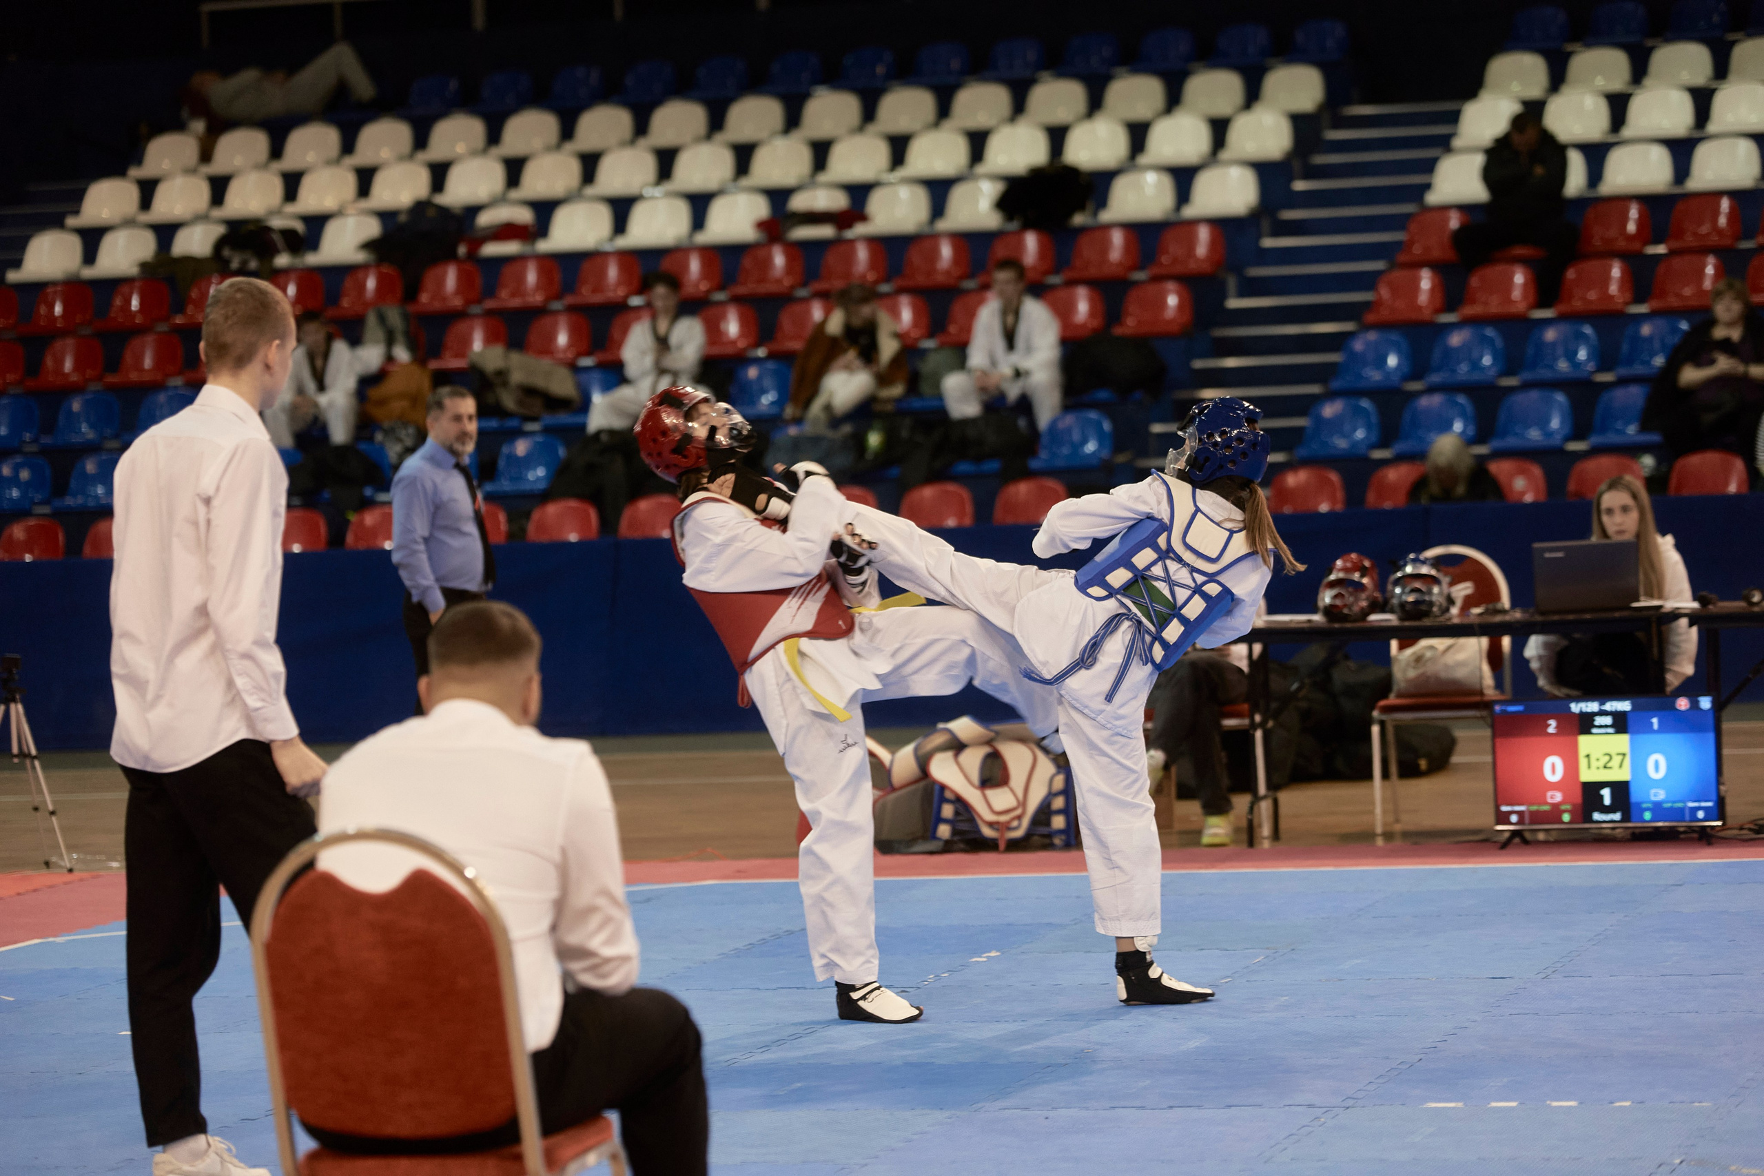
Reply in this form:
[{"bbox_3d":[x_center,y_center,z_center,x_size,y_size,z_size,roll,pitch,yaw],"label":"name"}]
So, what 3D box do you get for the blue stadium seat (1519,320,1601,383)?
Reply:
[{"bbox_3d":[3.623,-1.255,31.439,0.390,0.320,0.372,-2,2,16],"label":"blue stadium seat"}]

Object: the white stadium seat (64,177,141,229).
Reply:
[{"bbox_3d":[-5.059,-2.491,38.138,0.390,0.320,0.372,-2,2,16],"label":"white stadium seat"}]

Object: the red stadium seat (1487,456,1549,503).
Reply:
[{"bbox_3d":[2.876,-0.457,27.115,0.400,0.295,0.380,-2,2,18],"label":"red stadium seat"}]

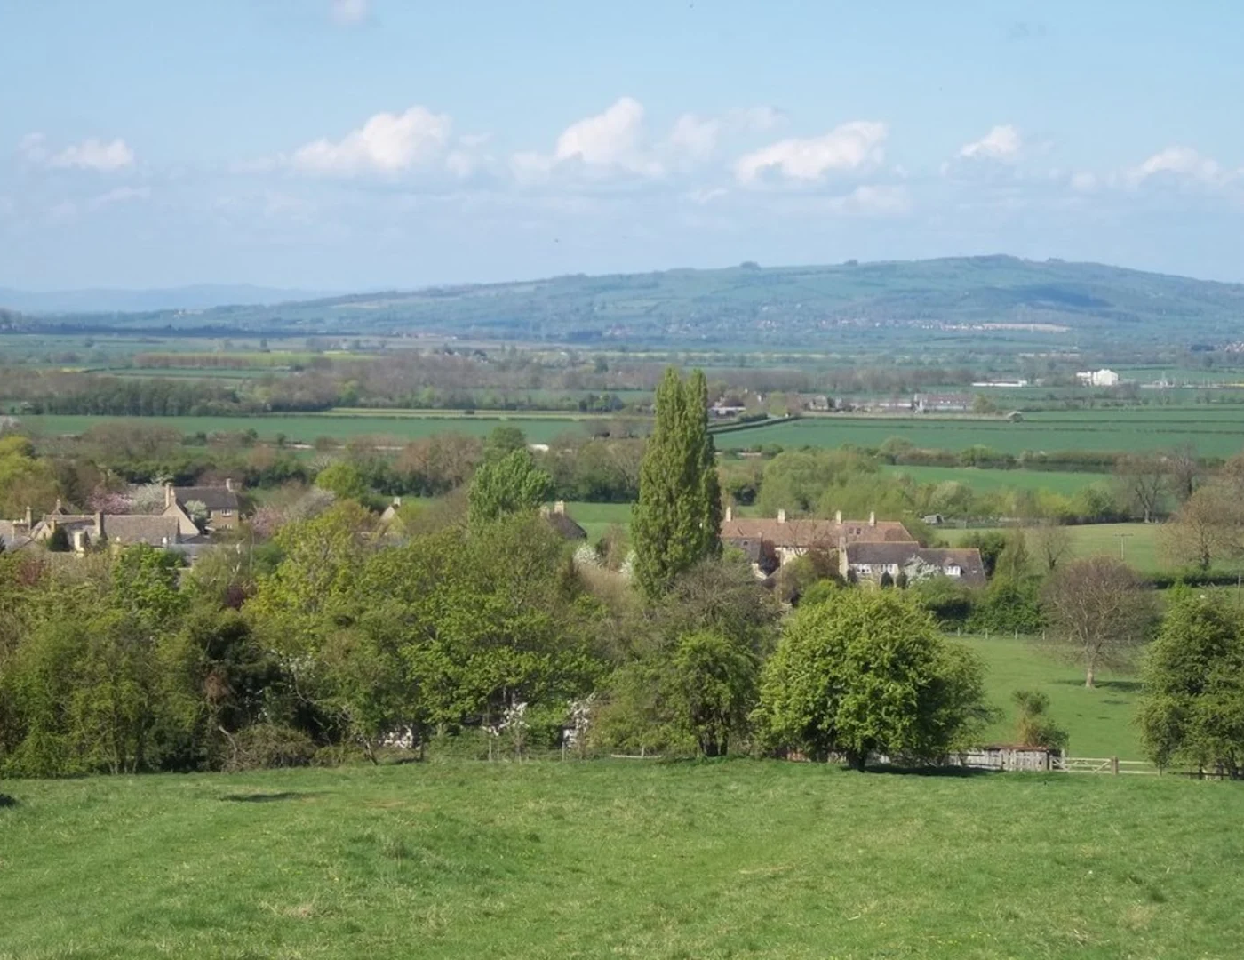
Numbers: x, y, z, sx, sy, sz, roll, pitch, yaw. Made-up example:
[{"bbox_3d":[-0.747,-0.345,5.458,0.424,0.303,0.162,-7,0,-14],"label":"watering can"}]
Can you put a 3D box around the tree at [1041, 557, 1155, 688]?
[{"bbox_3d":[37.610,11.300,260.000,8.990,10.350,8.630,0,3,0],"label":"tree"}]

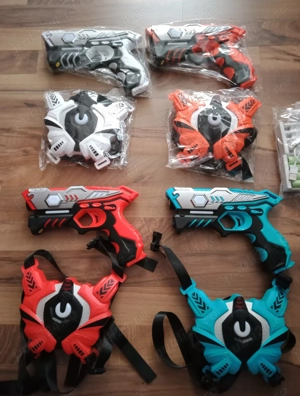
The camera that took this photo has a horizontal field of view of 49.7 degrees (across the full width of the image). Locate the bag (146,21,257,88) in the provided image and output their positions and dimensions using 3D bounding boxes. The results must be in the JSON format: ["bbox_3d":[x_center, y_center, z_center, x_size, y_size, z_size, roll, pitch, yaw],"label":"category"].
[{"bbox_3d":[0.107,-0.308,0.689,0.225,0.050,0.173,1,74,1],"label":"bag"}]

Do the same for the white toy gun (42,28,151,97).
[{"bbox_3d":[-0.111,-0.291,0.689,0.217,0.050,0.169,2,74,2],"label":"white toy gun"}]

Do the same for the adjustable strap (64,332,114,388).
[{"bbox_3d":[-0.099,0.264,0.532,0.078,0.035,0.080,0,73,1],"label":"adjustable strap"}]

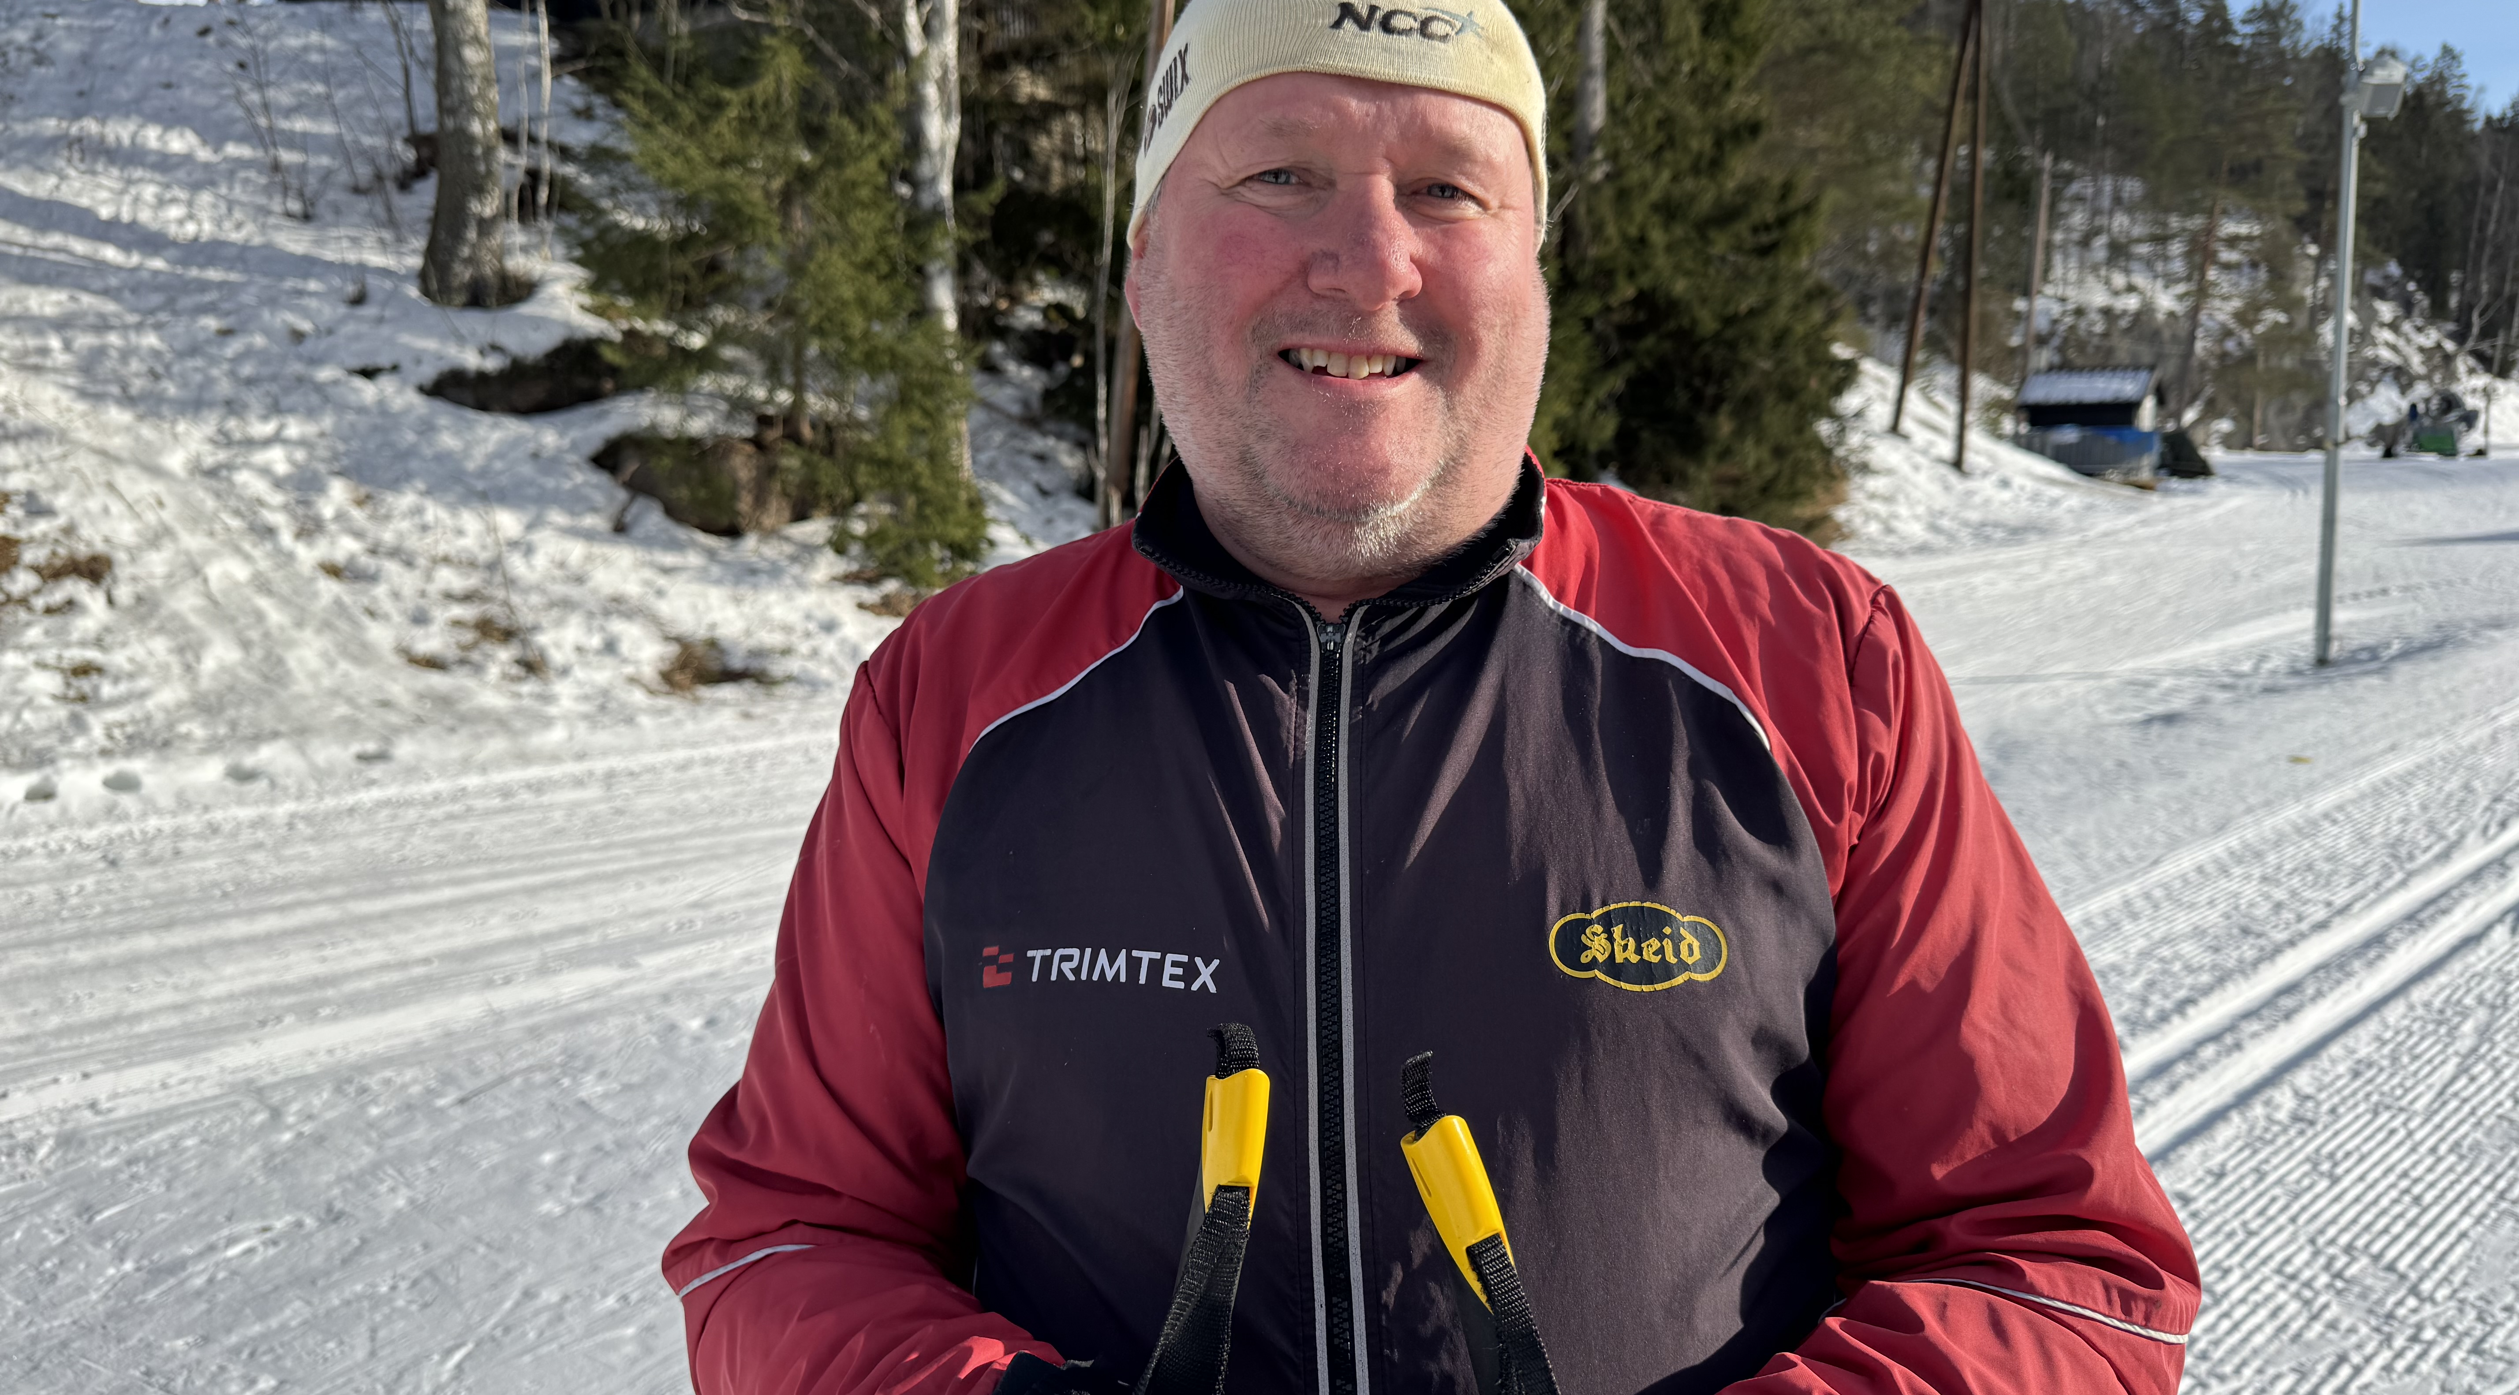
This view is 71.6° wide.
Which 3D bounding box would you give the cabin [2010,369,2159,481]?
[{"bbox_3d":[21.609,-7.101,45.500,3.100,2.850,2.300,4,10,36],"label":"cabin"}]

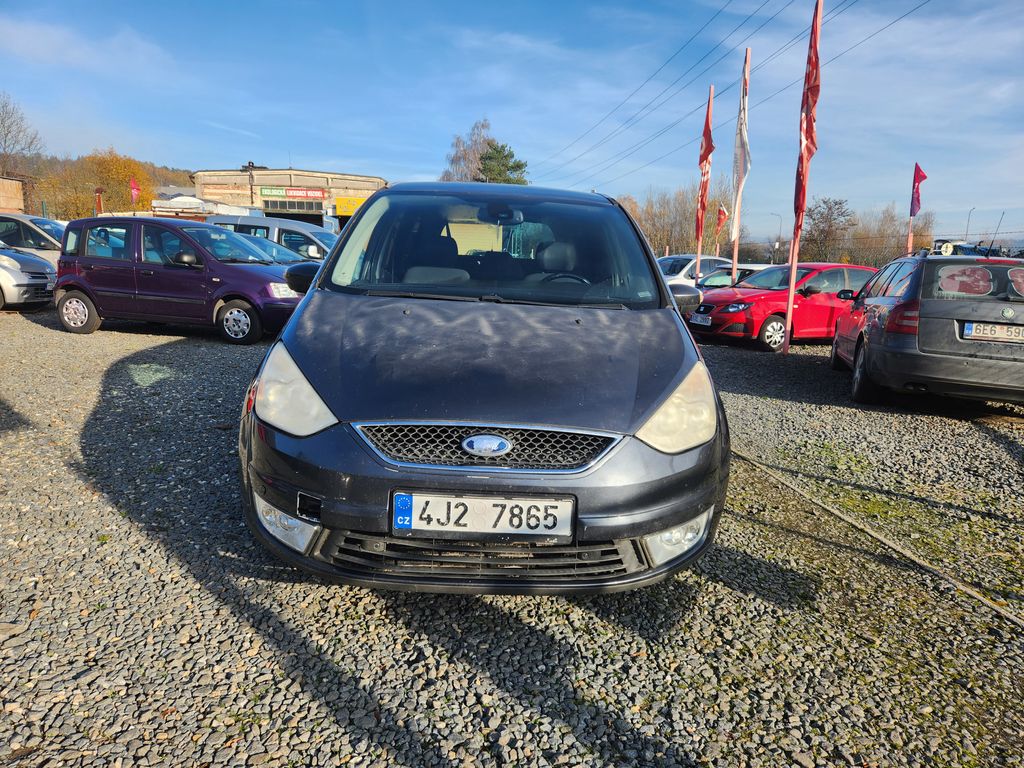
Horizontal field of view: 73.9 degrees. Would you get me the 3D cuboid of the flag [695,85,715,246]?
[{"bbox_3d":[4.636,-5.222,16.303,0.380,3.682,0.220,1,10,0],"label":"flag"}]

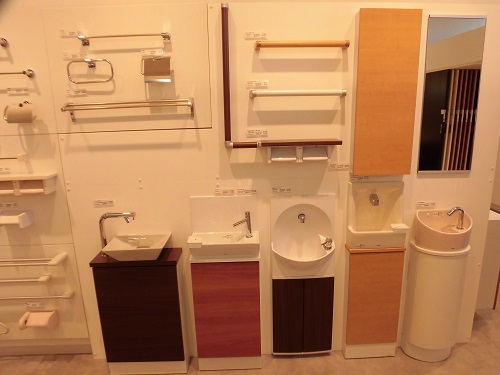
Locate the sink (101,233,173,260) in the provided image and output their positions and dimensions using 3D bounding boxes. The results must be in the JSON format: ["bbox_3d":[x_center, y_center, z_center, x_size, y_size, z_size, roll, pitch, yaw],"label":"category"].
[{"bbox_3d":[-0.602,0.342,1.900,0.319,0.091,0.205,-1,13,0],"label":"sink"}]

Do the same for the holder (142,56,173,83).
[{"bbox_3d":[-0.466,-0.595,1.760,0.143,0.124,0.100,-1,13,0],"label":"holder"}]

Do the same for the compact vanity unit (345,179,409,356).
[{"bbox_3d":[0.728,0.509,2.030,0.313,1.095,0.113,-2,13,-1],"label":"compact vanity unit"}]

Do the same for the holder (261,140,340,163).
[{"bbox_3d":[0.262,-0.195,1.841,0.427,0.114,0.125,-1,13,0],"label":"holder"}]

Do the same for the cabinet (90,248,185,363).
[{"bbox_3d":[-0.609,0.701,2.004,0.458,0.655,0.190,-1,13,0],"label":"cabinet"}]

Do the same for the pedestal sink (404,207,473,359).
[{"bbox_3d":[1.131,0.582,2.029,0.350,0.931,0.172,-2,13,-1],"label":"pedestal sink"}]

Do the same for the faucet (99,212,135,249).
[{"bbox_3d":[-0.727,0.256,1.927,0.212,0.253,0.049,-2,13,-1],"label":"faucet"}]

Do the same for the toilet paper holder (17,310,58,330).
[{"bbox_3d":[-1.243,0.796,2.042,0.172,0.084,0.103,-2,13,-1],"label":"toilet paper holder"}]

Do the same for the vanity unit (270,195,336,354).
[{"bbox_3d":[0.315,0.549,2.017,0.355,1.010,0.133,-2,13,-1],"label":"vanity unit"}]

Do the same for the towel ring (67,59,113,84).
[{"bbox_3d":[-0.809,-0.590,1.779,0.233,0.121,0.060,-1,13,0],"label":"towel ring"}]

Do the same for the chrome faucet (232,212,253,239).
[{"bbox_3d":[-0.038,0.205,1.916,0.106,0.150,0.043,-2,13,-1],"label":"chrome faucet"}]

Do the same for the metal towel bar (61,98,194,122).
[{"bbox_3d":[-0.617,-0.395,1.779,0.642,0.108,0.123,-2,13,-1],"label":"metal towel bar"}]

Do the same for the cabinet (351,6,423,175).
[{"bbox_3d":[0.682,-0.469,1.788,0.297,0.800,0.114,-1,13,0],"label":"cabinet"}]

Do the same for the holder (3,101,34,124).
[{"bbox_3d":[-1.159,-0.381,1.768,0.143,0.108,0.118,-2,13,-1],"label":"holder"}]

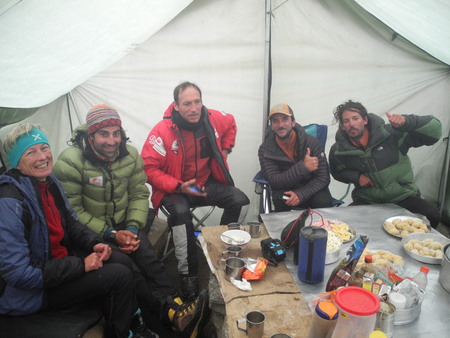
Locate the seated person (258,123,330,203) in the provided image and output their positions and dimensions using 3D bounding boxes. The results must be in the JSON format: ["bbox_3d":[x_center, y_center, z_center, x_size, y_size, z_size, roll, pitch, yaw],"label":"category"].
[{"bbox_3d":[0.470,0.079,2.513,0.540,1.030,0.700,3,17,10],"label":"seated person"}]

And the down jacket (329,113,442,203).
[{"bbox_3d":[1.030,-0.118,2.474,0.690,0.570,0.440,4,17,11],"label":"down jacket"}]

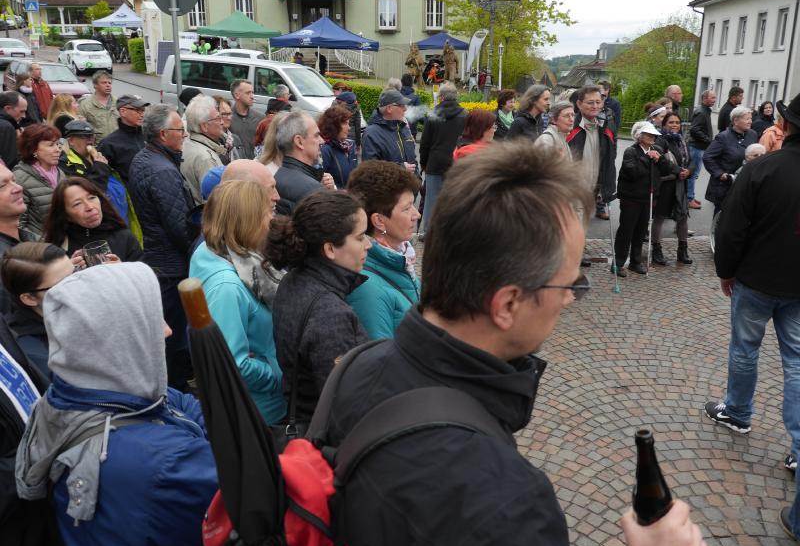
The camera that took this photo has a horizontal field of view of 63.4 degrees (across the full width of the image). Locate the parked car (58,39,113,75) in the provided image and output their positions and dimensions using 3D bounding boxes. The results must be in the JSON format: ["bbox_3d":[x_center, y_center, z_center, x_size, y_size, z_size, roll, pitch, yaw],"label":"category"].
[{"bbox_3d":[-14.437,-9.924,29.800,1.770,1.550,4.080,-9,19,-30],"label":"parked car"}]

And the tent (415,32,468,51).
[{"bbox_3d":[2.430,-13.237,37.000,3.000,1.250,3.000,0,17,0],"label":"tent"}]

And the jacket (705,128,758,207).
[{"bbox_3d":[3.294,-1.062,6.430,0.500,0.780,0.330,-10,20,-32],"label":"jacket"}]

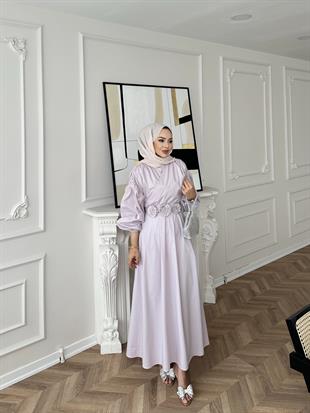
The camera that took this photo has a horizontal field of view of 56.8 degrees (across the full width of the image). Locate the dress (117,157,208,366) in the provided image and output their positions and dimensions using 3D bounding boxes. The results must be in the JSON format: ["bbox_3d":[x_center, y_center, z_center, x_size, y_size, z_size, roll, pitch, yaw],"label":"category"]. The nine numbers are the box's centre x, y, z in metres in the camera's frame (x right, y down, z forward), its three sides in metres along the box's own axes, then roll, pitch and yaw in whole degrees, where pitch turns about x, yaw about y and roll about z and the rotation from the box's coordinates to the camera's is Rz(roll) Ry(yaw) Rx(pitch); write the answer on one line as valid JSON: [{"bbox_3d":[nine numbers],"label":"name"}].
[{"bbox_3d":[0.055,0.335,1.930,0.570,1.360,0.460,-3,5,-22],"label":"dress"}]

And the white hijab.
[{"bbox_3d":[0.005,-0.400,1.890,0.230,0.310,0.250,-4,5,-33],"label":"white hijab"}]

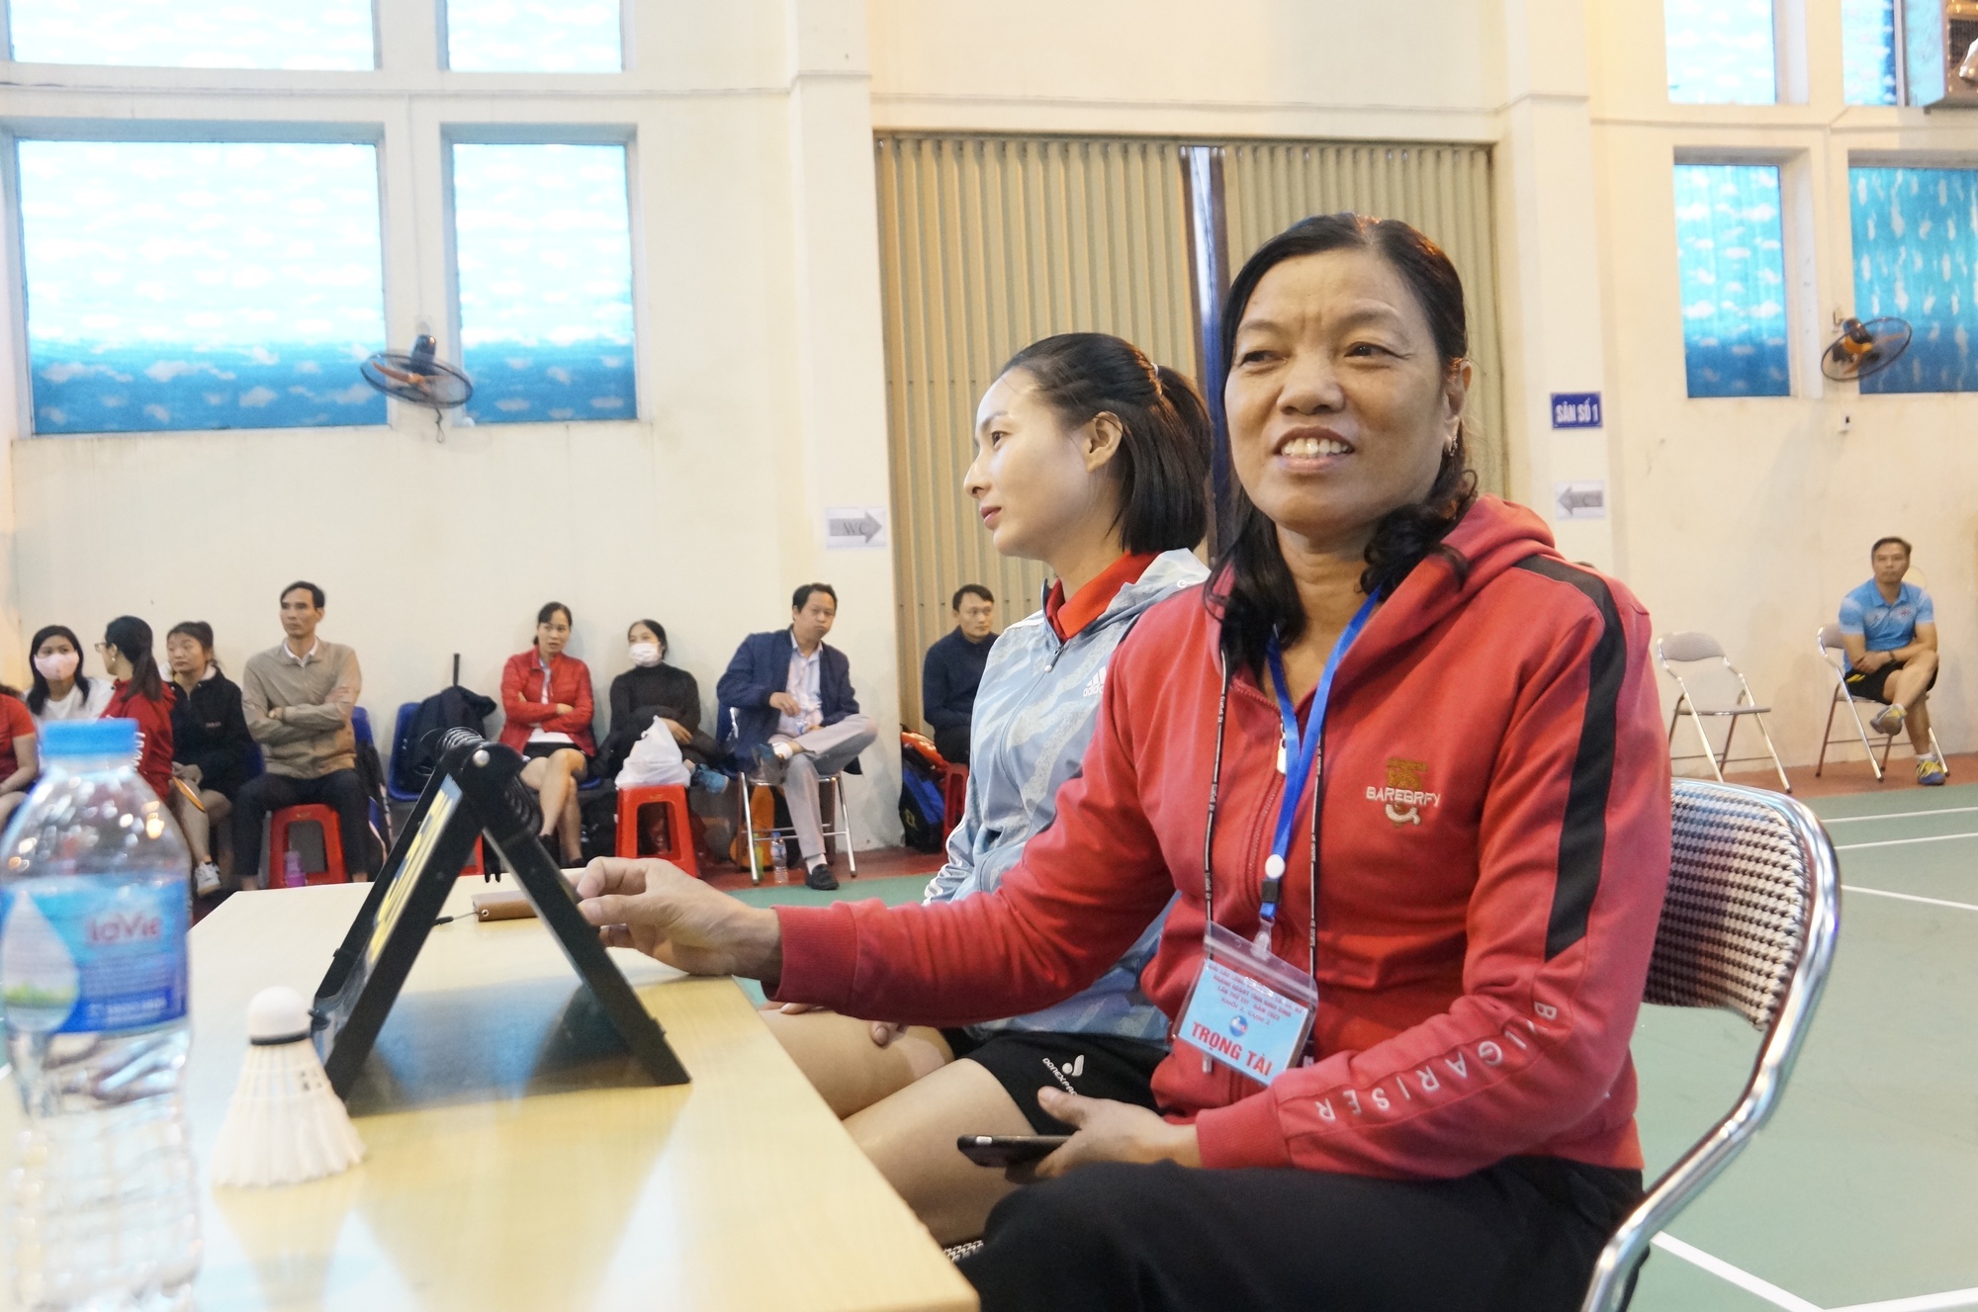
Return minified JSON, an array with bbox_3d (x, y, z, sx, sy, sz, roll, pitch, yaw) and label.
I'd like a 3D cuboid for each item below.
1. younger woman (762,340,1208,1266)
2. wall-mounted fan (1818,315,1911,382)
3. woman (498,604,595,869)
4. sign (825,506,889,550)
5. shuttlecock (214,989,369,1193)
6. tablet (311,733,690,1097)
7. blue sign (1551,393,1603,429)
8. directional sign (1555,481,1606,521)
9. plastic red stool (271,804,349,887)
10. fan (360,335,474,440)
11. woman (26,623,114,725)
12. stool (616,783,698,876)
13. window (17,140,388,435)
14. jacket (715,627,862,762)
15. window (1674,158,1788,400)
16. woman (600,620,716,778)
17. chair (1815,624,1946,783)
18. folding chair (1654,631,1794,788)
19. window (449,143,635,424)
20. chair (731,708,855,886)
[{"bbox_3d":[-0.029,0.313,1.723,0.690,1.270,0.500,-3,0,-24],"label":"younger woman"},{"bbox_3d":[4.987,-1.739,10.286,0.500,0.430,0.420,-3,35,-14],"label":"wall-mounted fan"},{"bbox_3d":[-2.005,0.390,8.361,0.480,1.280,0.700,-3,0,-12],"label":"woman"},{"bbox_3d":[-0.645,-0.624,8.833,0.297,0.210,0.010,-3,0,-14],"label":"sign"},{"bbox_3d":[-0.302,0.178,0.777,0.066,0.082,0.066,-3,0,-14],"label":"shuttlecock"},{"bbox_3d":[-0.315,0.135,1.099,0.195,0.190,0.375,-3,0,-19],"label":"tablet"},{"bbox_3d":[3.169,-1.319,9.748,0.295,0.195,0.015,-3,0,-14],"label":"blue sign"},{"bbox_3d":[3.192,-0.839,9.751,0.295,0.205,0.010,-3,0,-14],"label":"directional sign"},{"bbox_3d":[-2.987,0.868,7.964,0.345,0.440,0.345,-3,0,-14],"label":"plastic red stool"},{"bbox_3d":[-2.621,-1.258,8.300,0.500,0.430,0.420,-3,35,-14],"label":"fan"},{"bbox_3d":[-3.920,0.500,7.738,0.480,1.280,0.680,-3,0,-19],"label":"woman"},{"bbox_3d":[-1.479,0.784,8.034,0.350,0.440,0.350,-3,0,-14],"label":"stool"},{"bbox_3d":[-3.771,-1.780,8.736,1.610,1.400,0.100,-3,0,-14],"label":"window"},{"bbox_3d":[-0.868,0.195,7.854,0.600,0.620,0.420,-3,0,-22],"label":"jacket"},{"bbox_3d":[4.418,-2.220,10.738,0.720,1.380,0.100,-3,0,-14],"label":"window"},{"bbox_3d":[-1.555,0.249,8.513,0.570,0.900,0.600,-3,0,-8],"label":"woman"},{"bbox_3d":[4.756,0.233,9.674,0.450,0.820,0.500,-3,0,-14],"label":"chair"},{"bbox_3d":[3.784,0.286,9.342,0.450,0.820,0.500,-3,0,-14],"label":"folding chair"},{"bbox_3d":[-2.172,-1.811,8.818,0.870,1.420,0.120,-3,0,-14],"label":"window"},{"bbox_3d":[-0.859,0.551,7.885,0.450,0.810,0.520,-3,0,-14],"label":"chair"}]

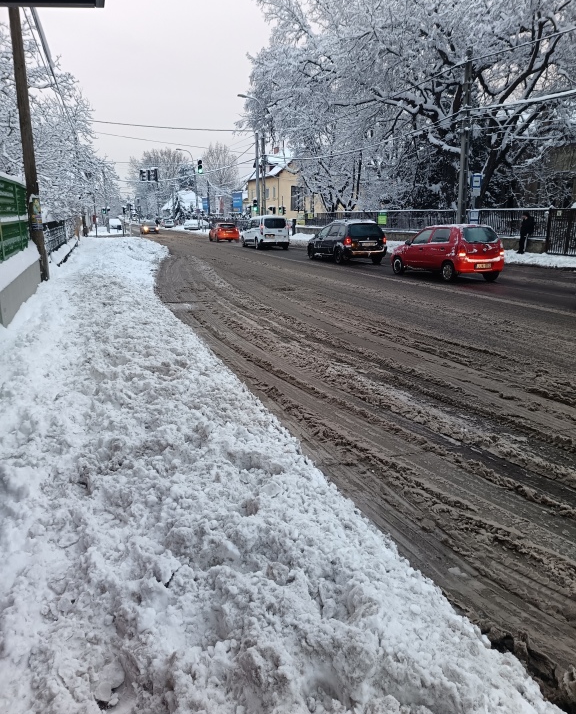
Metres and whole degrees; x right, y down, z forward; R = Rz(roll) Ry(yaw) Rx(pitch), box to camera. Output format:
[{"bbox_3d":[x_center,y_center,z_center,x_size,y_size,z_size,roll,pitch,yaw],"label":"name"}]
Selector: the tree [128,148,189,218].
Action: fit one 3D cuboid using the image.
[{"bbox_3d":[-23.507,-30.881,98.446,11.300,14.733,11.300,0,14,0],"label":"tree"}]

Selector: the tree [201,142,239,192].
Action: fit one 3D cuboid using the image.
[{"bbox_3d":[-10.596,-26.710,84.027,6.200,13.657,6.200,0,14,0],"label":"tree"}]

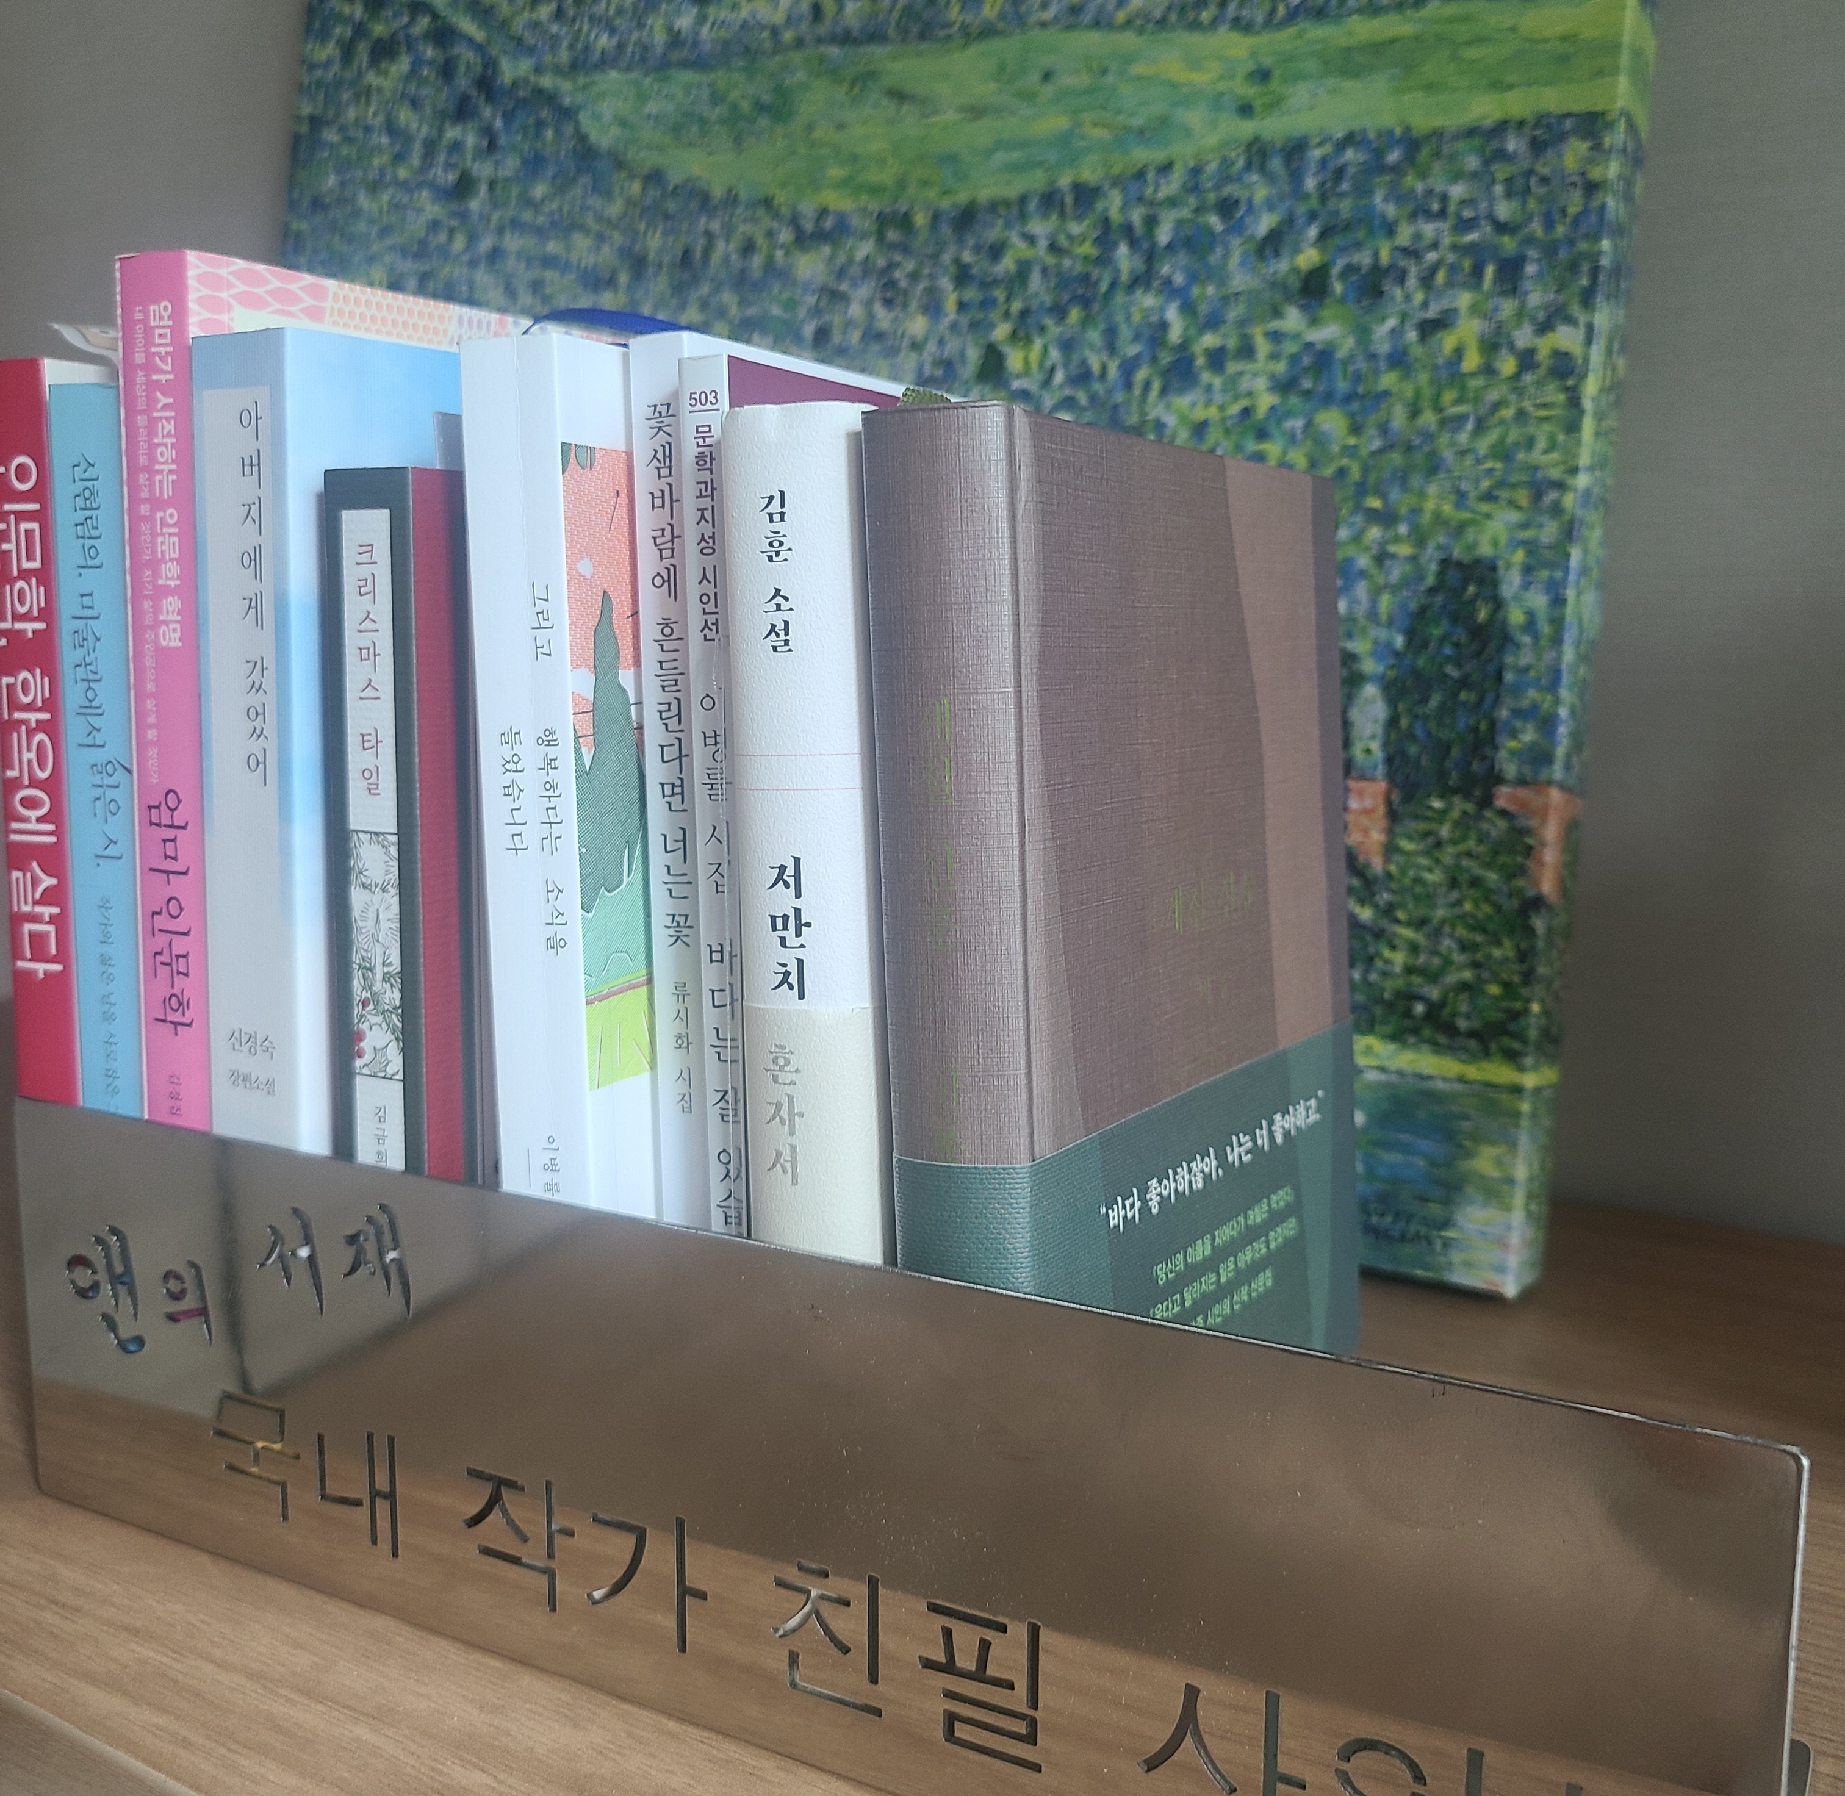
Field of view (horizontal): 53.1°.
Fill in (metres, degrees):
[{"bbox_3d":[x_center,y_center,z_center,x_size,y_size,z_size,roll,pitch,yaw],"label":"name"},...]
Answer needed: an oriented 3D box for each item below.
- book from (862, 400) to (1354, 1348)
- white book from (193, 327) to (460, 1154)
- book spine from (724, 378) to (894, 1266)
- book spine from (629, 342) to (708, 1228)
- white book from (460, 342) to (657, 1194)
[{"bbox_3d":[0.040,0.024,0.308,0.022,0.192,0.138,1,8,30],"label":"book"},{"bbox_3d":[-0.072,0.006,0.369,0.024,0.211,0.145,8,11,33],"label":"white book"},{"bbox_3d":[0.016,0.022,0.320,0.022,0.193,0.135,3,8,28],"label":"book spine"},{"bbox_3d":[-0.005,0.015,0.328,0.009,0.205,0.129,3,8,28],"label":"book spine"},{"bbox_3d":[-0.026,0.012,0.340,0.018,0.206,0.131,3,9,29],"label":"white book"}]

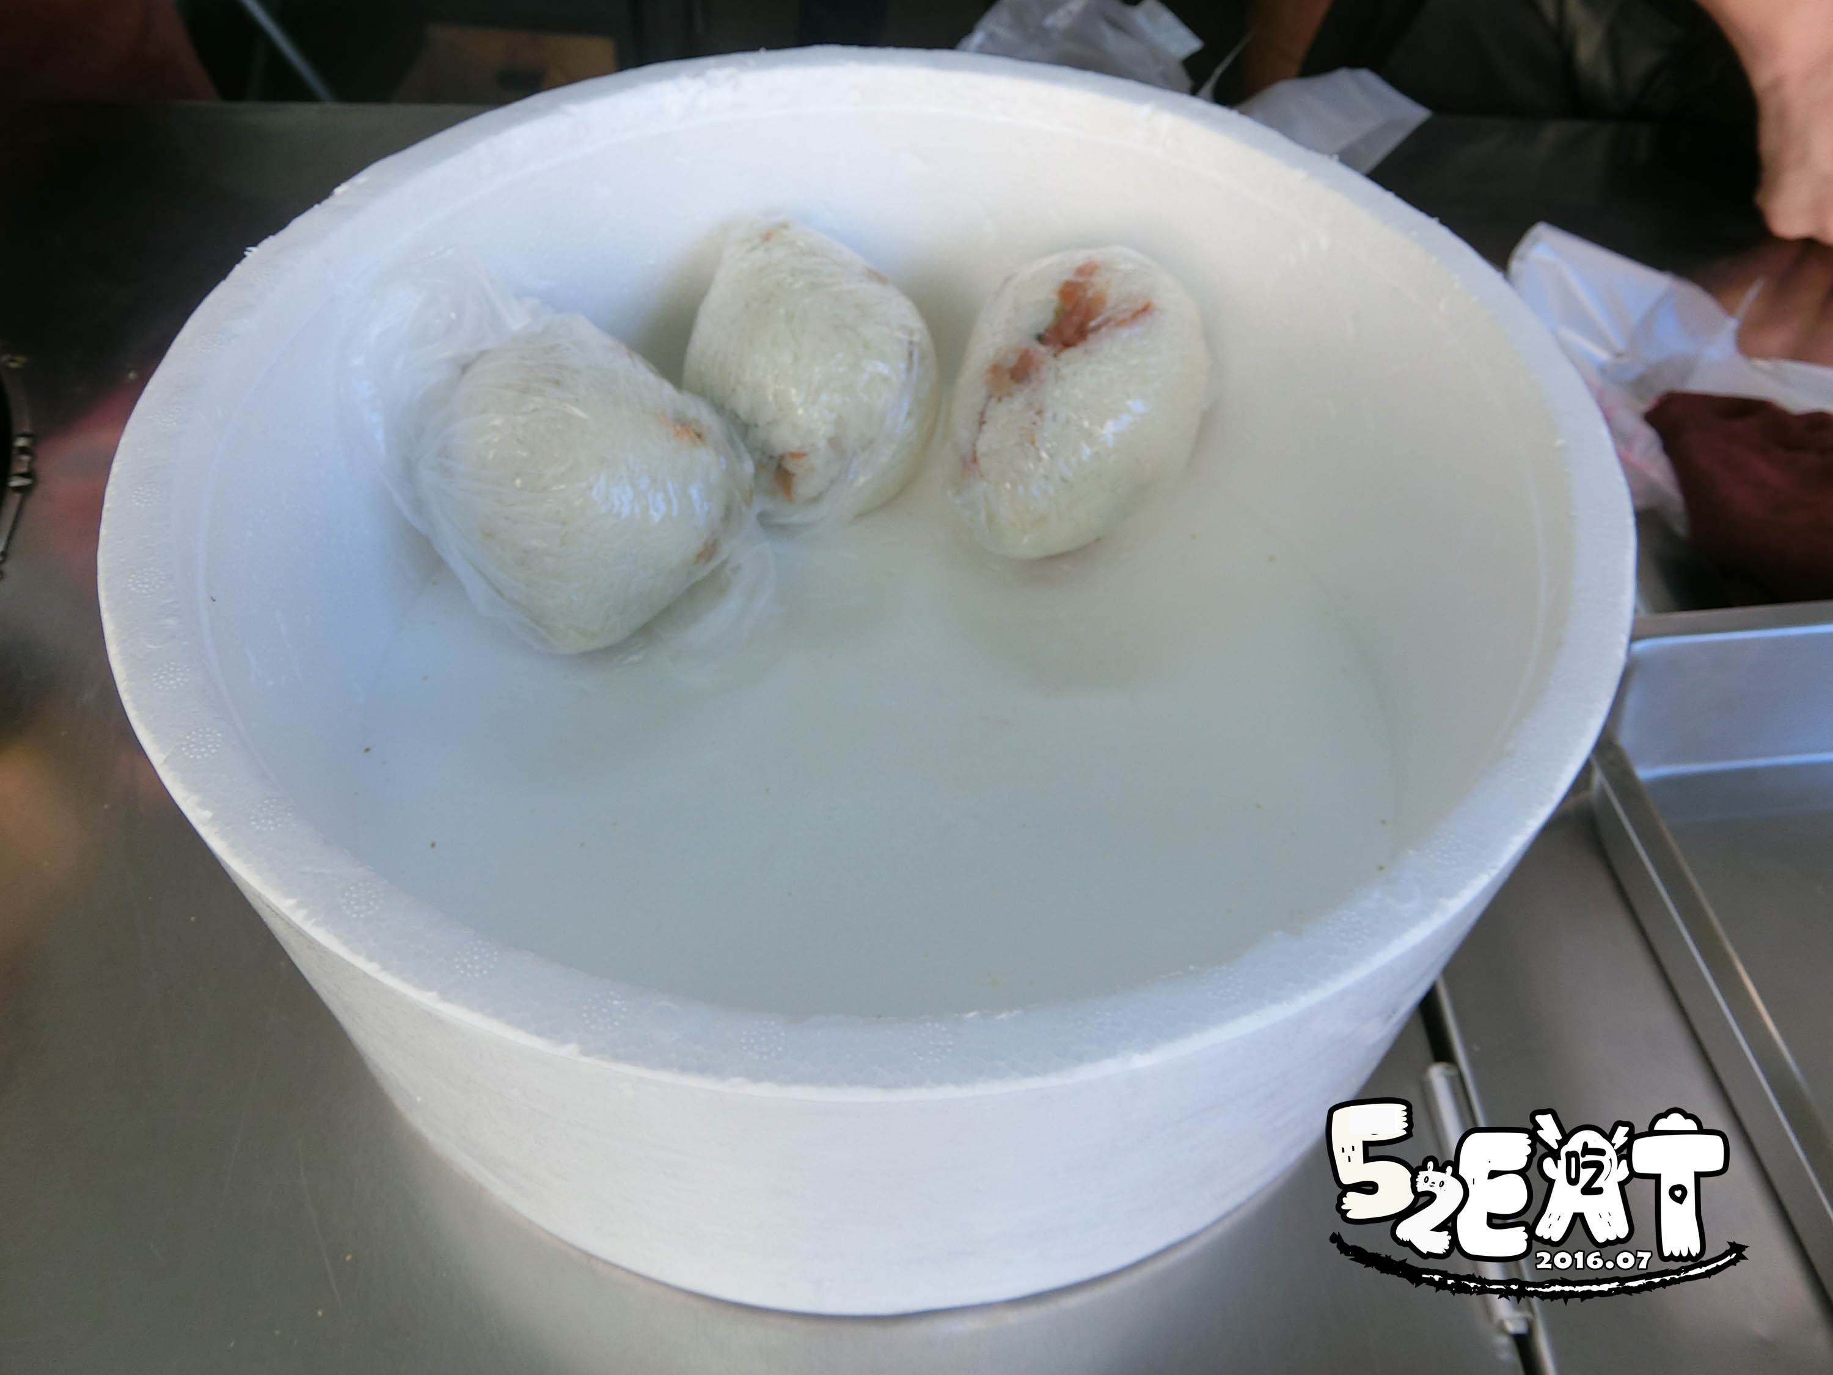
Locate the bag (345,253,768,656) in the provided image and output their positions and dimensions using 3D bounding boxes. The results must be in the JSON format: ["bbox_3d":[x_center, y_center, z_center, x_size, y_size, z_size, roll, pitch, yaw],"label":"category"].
[{"bbox_3d":[-0.109,-0.067,0.427,0.118,0.097,0.120,21,54,15],"label":"bag"}]

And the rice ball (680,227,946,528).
[{"bbox_3d":[-0.037,-0.112,0.471,0.087,0.083,0.117,-13,64,-12],"label":"rice ball"}]

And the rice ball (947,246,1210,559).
[{"bbox_3d":[0.056,-0.099,0.462,0.084,0.080,0.115,27,80,19],"label":"rice ball"}]

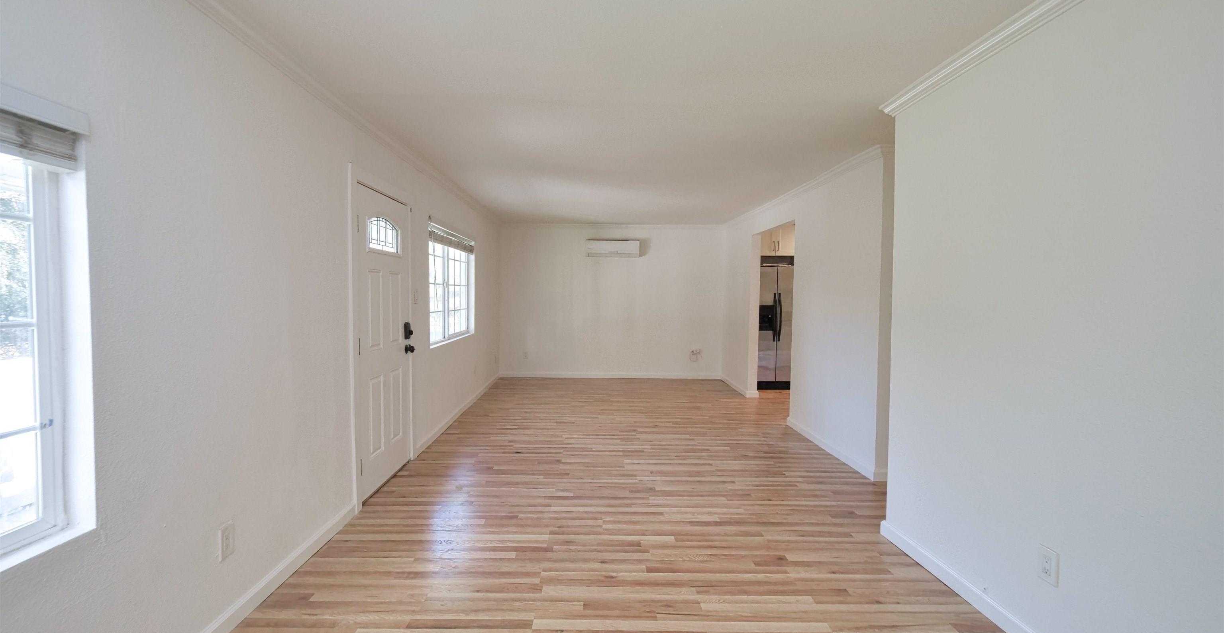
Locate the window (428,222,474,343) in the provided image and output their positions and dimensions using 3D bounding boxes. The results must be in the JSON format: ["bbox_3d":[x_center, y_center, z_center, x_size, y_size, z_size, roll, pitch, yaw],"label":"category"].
[{"bbox_3d":[-1.731,-0.312,5.301,0.120,1.127,1.762,0,2,-3],"label":"window"}]

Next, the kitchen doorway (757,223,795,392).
[{"bbox_3d":[1.914,0.056,5.870,0.150,2.152,1.359,0,2,-3],"label":"kitchen doorway"}]

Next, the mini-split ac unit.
[{"bbox_3d":[0.030,-1.076,7.872,0.850,0.275,0.210,0,2,-3],"label":"mini-split ac unit"}]

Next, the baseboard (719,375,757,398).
[{"bbox_3d":[1.829,1.023,7.393,0.140,0.100,1.506,0,2,-3],"label":"baseboard"}]

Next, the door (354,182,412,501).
[{"bbox_3d":[-1.608,0.158,3.502,0.045,2.005,0.881,0,2,-3],"label":"door"}]

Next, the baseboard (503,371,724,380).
[{"bbox_3d":[-0.013,0.984,8.047,3.595,0.100,0.018,0,2,-3],"label":"baseboard"}]

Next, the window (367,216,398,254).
[{"bbox_3d":[-1.591,-0.560,3.455,0.035,0.262,0.545,0,2,-3],"label":"window"}]

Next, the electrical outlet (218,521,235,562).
[{"bbox_3d":[-1.510,0.883,1.949,0.012,0.124,0.076,0,2,-3],"label":"electrical outlet"}]

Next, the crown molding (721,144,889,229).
[{"bbox_3d":[1.828,-1.276,5.787,0.085,0.090,4.533,0,2,-3],"label":"crown molding"}]

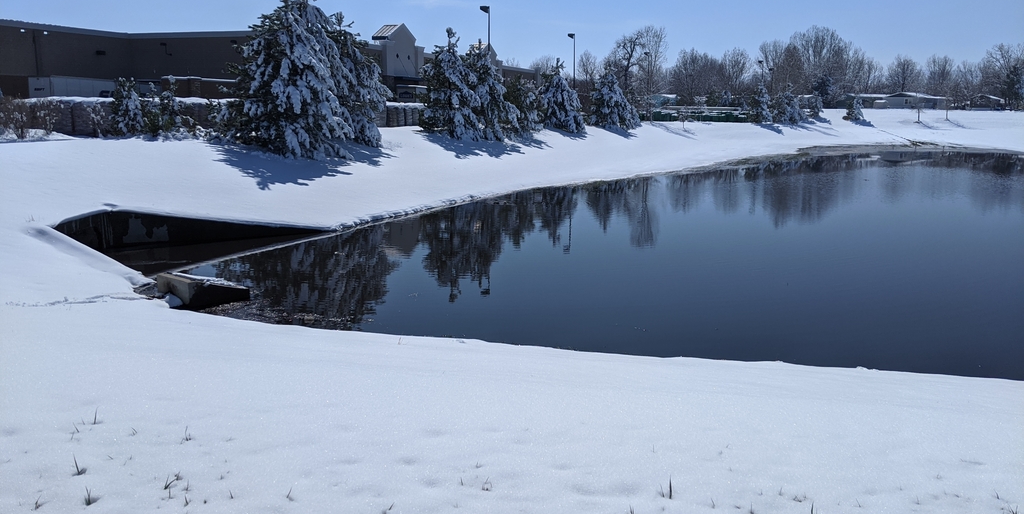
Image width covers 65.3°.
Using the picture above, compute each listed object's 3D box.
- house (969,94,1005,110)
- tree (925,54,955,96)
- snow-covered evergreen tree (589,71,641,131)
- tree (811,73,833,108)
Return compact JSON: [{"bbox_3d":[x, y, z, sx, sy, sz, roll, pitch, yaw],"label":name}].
[{"bbox_3d":[132.166,-43.083,222.000,9.400,4.640,10.500,6,11,30],"label":"house"},{"bbox_3d":[126.318,-51.857,236.000,7.820,16.180,7.820,5,11,27],"label":"tree"},{"bbox_3d":[9.240,-14.108,72.000,4.650,5.490,4.650,1,10,7],"label":"snow-covered evergreen tree"},{"bbox_3d":[65.123,-34.057,166.713,4.900,8.080,4.900,0,11,0],"label":"tree"}]

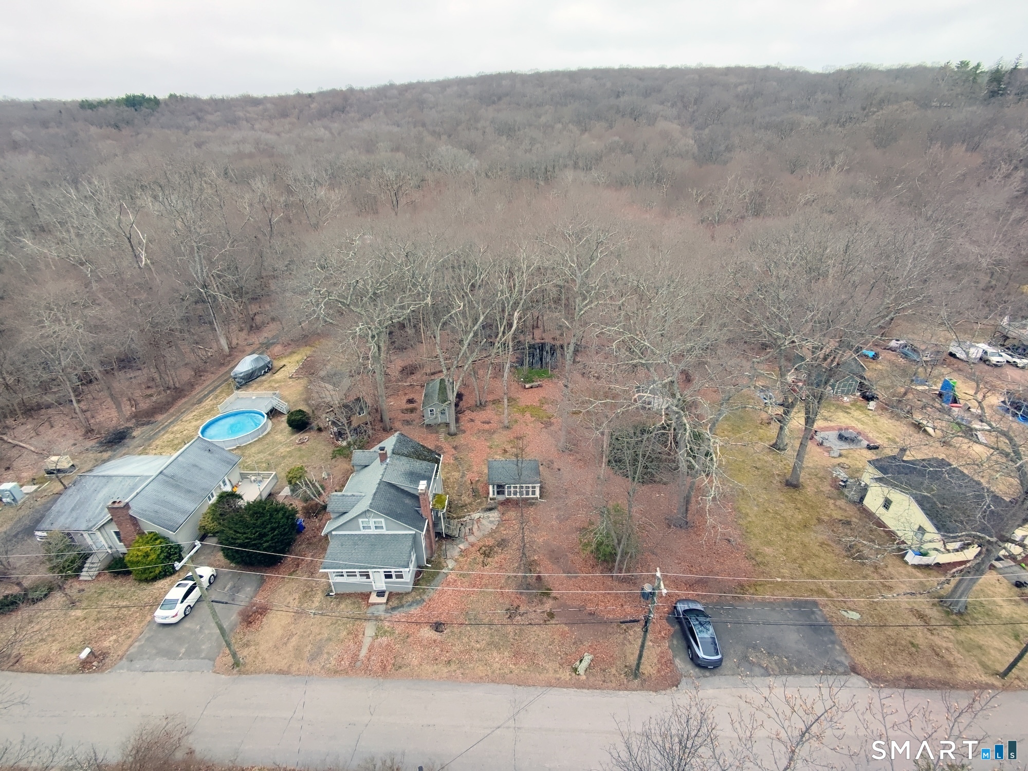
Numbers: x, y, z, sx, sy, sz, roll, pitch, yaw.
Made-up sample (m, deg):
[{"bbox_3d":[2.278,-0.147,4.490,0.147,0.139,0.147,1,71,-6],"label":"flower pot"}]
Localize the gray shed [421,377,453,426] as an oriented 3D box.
[{"bbox_3d":[-9.591,2.119,61.179,3.800,3.400,6.400,-2,28,-4],"label":"gray shed"}]

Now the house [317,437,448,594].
[{"bbox_3d":[-10.732,10.313,41.642,9.000,6.800,13.400,0,28,1],"label":"house"}]

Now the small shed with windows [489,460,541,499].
[{"bbox_3d":[0.001,8.949,47.681,5.000,3.550,4.200,0,28,0],"label":"small shed with windows"}]

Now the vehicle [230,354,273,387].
[{"bbox_3d":[-40.052,-2.334,72.795,2.350,2.400,6.900,8,29,15],"label":"vehicle"}]

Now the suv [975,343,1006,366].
[{"bbox_3d":[74.970,-4.802,75.159,1.850,1.750,4.750,1,28,3],"label":"suv"}]

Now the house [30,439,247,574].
[{"bbox_3d":[-34.416,10.315,44.524,12.100,6.100,11.800,1,28,2],"label":"house"}]

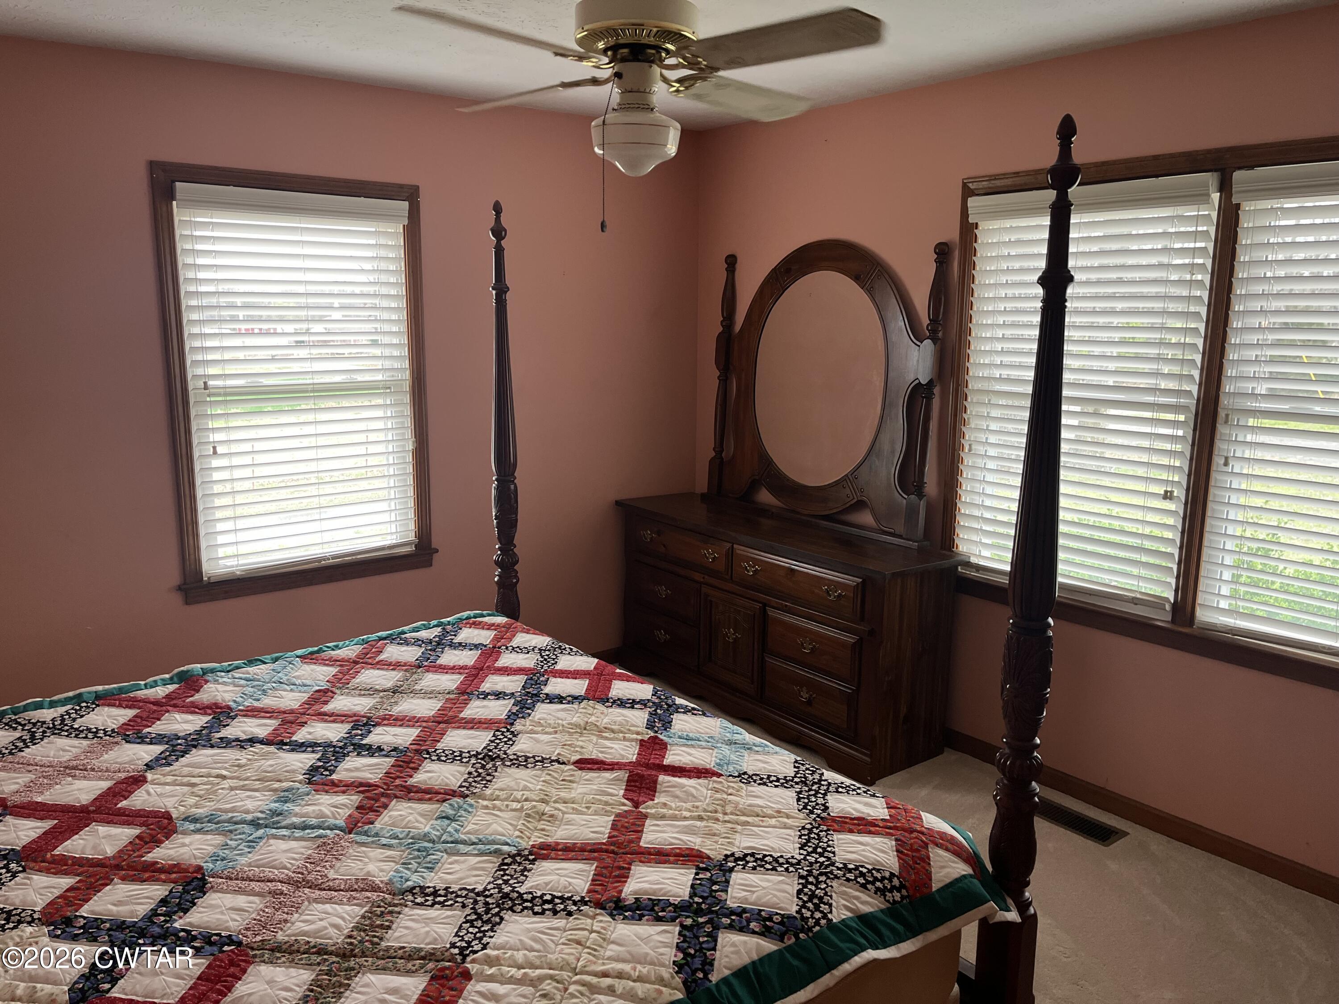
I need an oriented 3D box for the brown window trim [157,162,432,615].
[{"bbox_3d":[-1.300,-0.410,3.601,0.945,1.463,0.060,-8,14,-38],"label":"brown window trim"}]

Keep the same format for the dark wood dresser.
[{"bbox_3d":[0.414,0.480,4.159,0.441,0.783,1.560,-8,14,-38],"label":"dark wood dresser"}]

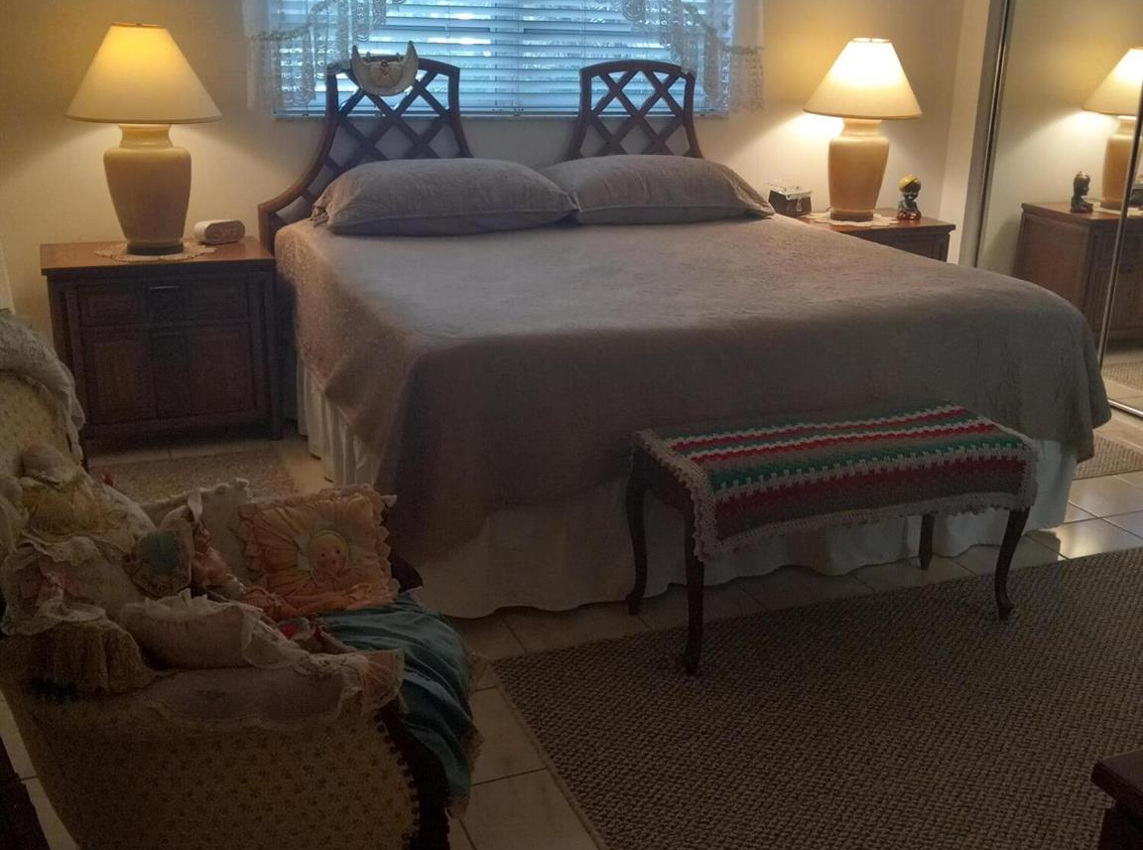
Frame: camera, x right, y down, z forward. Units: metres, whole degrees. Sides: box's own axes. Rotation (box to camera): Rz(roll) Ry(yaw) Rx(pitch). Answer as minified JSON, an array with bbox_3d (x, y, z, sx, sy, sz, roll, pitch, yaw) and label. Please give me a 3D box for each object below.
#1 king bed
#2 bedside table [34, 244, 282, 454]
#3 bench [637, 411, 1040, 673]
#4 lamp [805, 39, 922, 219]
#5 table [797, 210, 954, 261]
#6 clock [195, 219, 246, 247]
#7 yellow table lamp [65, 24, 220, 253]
[{"bbox_3d":[0.194,-0.502,3.874,2.064,1.296,2.096,-6,19,-21],"label":"king bed"},{"bbox_3d":[-1.430,-0.285,4.196,0.730,0.650,0.512,-6,19,-21],"label":"bedside table"},{"bbox_3d":[0.625,0.258,2.888,0.918,0.458,0.371,-6,19,-21],"label":"bench"},{"bbox_3d":[1.226,-1.241,5.022,0.474,0.746,0.474,-6,19,-21],"label":"lamp"},{"bbox_3d":[1.178,-0.567,5.201,0.730,0.650,0.512,-6,19,-21],"label":"table"},{"bbox_3d":[-1.262,-0.689,4.263,0.144,0.082,0.086,-15,24,-42],"label":"clock"},{"bbox_3d":[-1.433,-0.954,3.997,0.474,0.746,0.474,-6,19,-21],"label":"yellow table lamp"}]

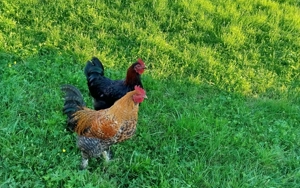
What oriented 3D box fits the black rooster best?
[{"bbox_3d":[-0.225,0.001,1.871,0.400,0.470,0.200,1,35,-7],"label":"black rooster"}]

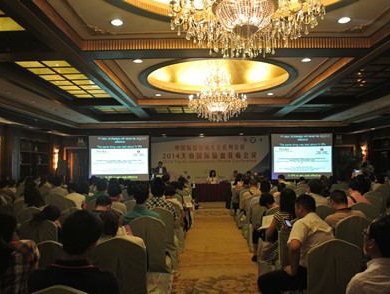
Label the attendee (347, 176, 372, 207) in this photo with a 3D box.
[{"bbox_3d":[2.620,1.154,5.300,0.480,1.320,0.750,0,-3,-2],"label":"attendee"}]

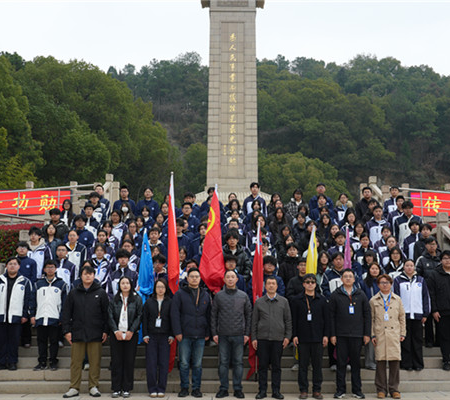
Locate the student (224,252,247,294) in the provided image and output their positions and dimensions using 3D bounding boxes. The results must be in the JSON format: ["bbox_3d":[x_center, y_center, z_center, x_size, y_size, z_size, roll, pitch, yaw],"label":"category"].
[{"bbox_3d":[0.113,1.783,9.043,0.530,1.750,0.310,0,-10,1],"label":"student"}]

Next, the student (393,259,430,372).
[{"bbox_3d":[2.982,1.812,8.975,0.550,1.670,0.310,-1,-10,7],"label":"student"}]

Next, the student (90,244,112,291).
[{"bbox_3d":[-2.108,1.569,9.476,0.440,1.657,0.280,0,-8,-3],"label":"student"}]

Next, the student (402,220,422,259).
[{"bbox_3d":[3.501,1.251,10.346,0.490,1.750,0.300,-1,-8,6],"label":"student"}]

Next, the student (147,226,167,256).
[{"bbox_3d":[-1.241,1.361,9.998,0.480,1.746,0.290,0,-8,-2],"label":"student"}]

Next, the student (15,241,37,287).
[{"bbox_3d":[-3.394,1.563,9.422,0.500,1.736,0.300,1,-8,-5],"label":"student"}]

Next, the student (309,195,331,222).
[{"bbox_3d":[2.172,0.691,12.667,0.490,1.660,0.290,-1,-10,4],"label":"student"}]

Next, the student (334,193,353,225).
[{"bbox_3d":[2.613,0.674,12.325,0.470,1.650,0.310,-1,-8,4],"label":"student"}]

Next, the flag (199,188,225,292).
[{"bbox_3d":[-0.197,0.627,8.920,0.410,1.640,0.250,0,-8,0],"label":"flag"}]

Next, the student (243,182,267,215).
[{"bbox_3d":[0.713,0.491,13.153,0.550,1.800,0.310,0,-10,2],"label":"student"}]

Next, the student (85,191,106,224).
[{"bbox_3d":[-2.832,0.696,12.337,0.530,1.740,0.320,1,-8,-6],"label":"student"}]

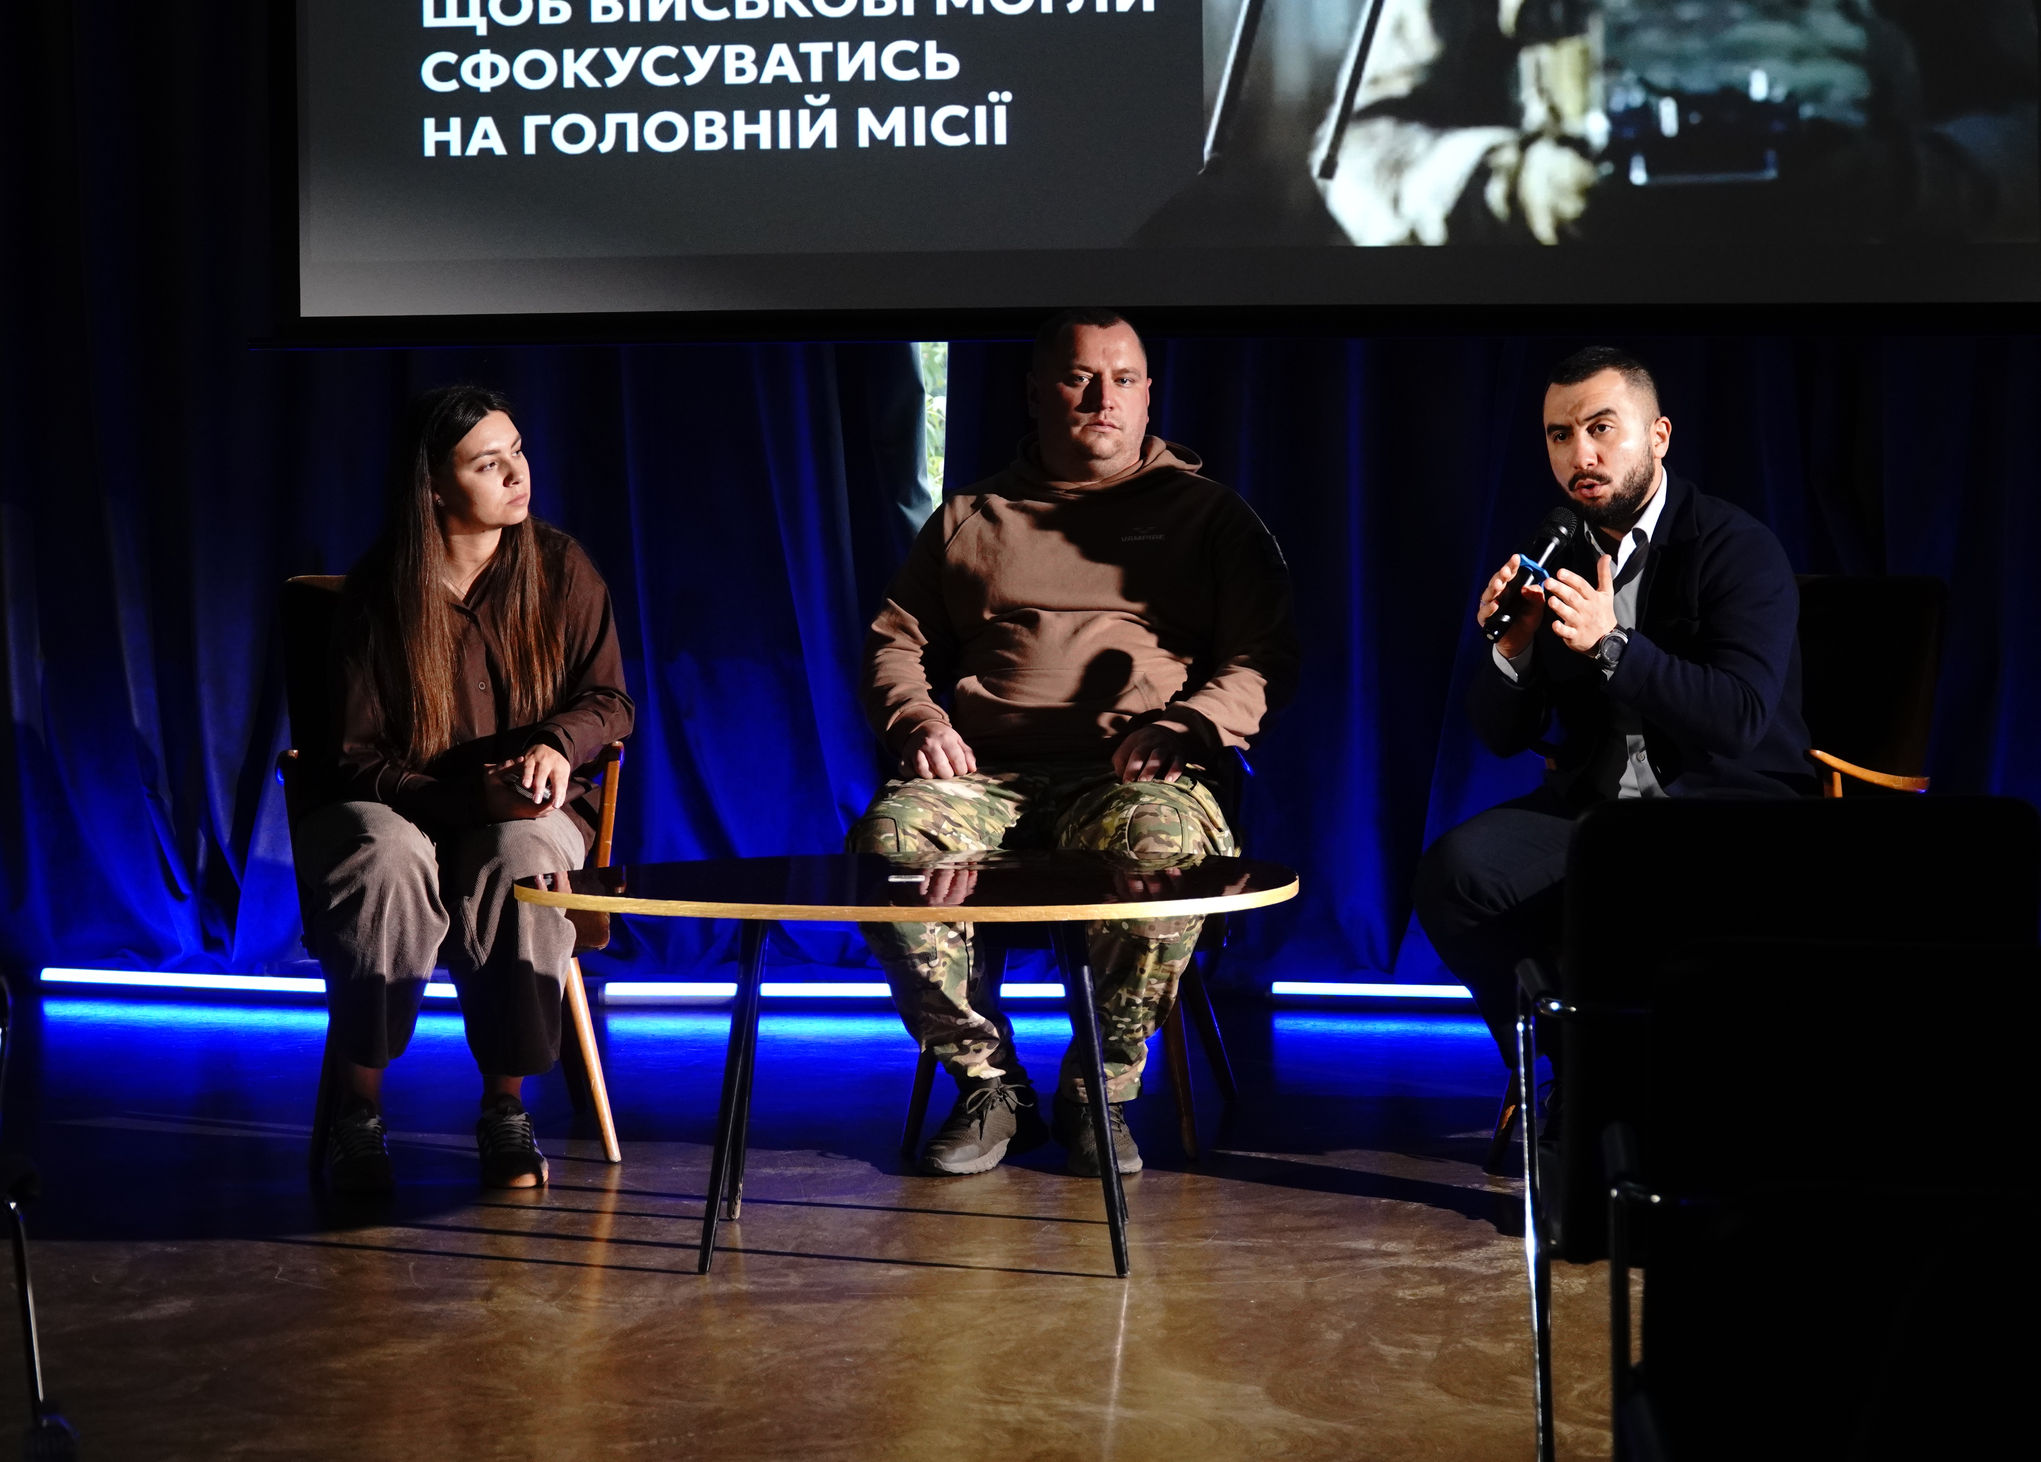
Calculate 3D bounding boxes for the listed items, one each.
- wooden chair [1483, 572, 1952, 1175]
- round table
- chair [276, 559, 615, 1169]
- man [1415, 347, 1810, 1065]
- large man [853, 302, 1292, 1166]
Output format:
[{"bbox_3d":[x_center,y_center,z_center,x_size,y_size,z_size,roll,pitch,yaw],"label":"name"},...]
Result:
[{"bbox_3d":[1.082,0.205,7.643,0.540,0.900,0.680,1,4,32],"label":"wooden chair"},{"bbox_3d":[-0.153,0.455,6.845,1.080,0.515,0.980,-1,3,0],"label":"round table"},{"bbox_3d":[-0.918,0.209,7.982,0.540,0.900,0.680,-1,3,-9],"label":"chair"},{"bbox_3d":[0.951,0.040,7.534,0.600,1.245,0.780,2,4,35],"label":"man"},{"bbox_3d":[0.100,-0.008,7.841,0.700,1.325,0.760,0,3,5],"label":"large man"}]

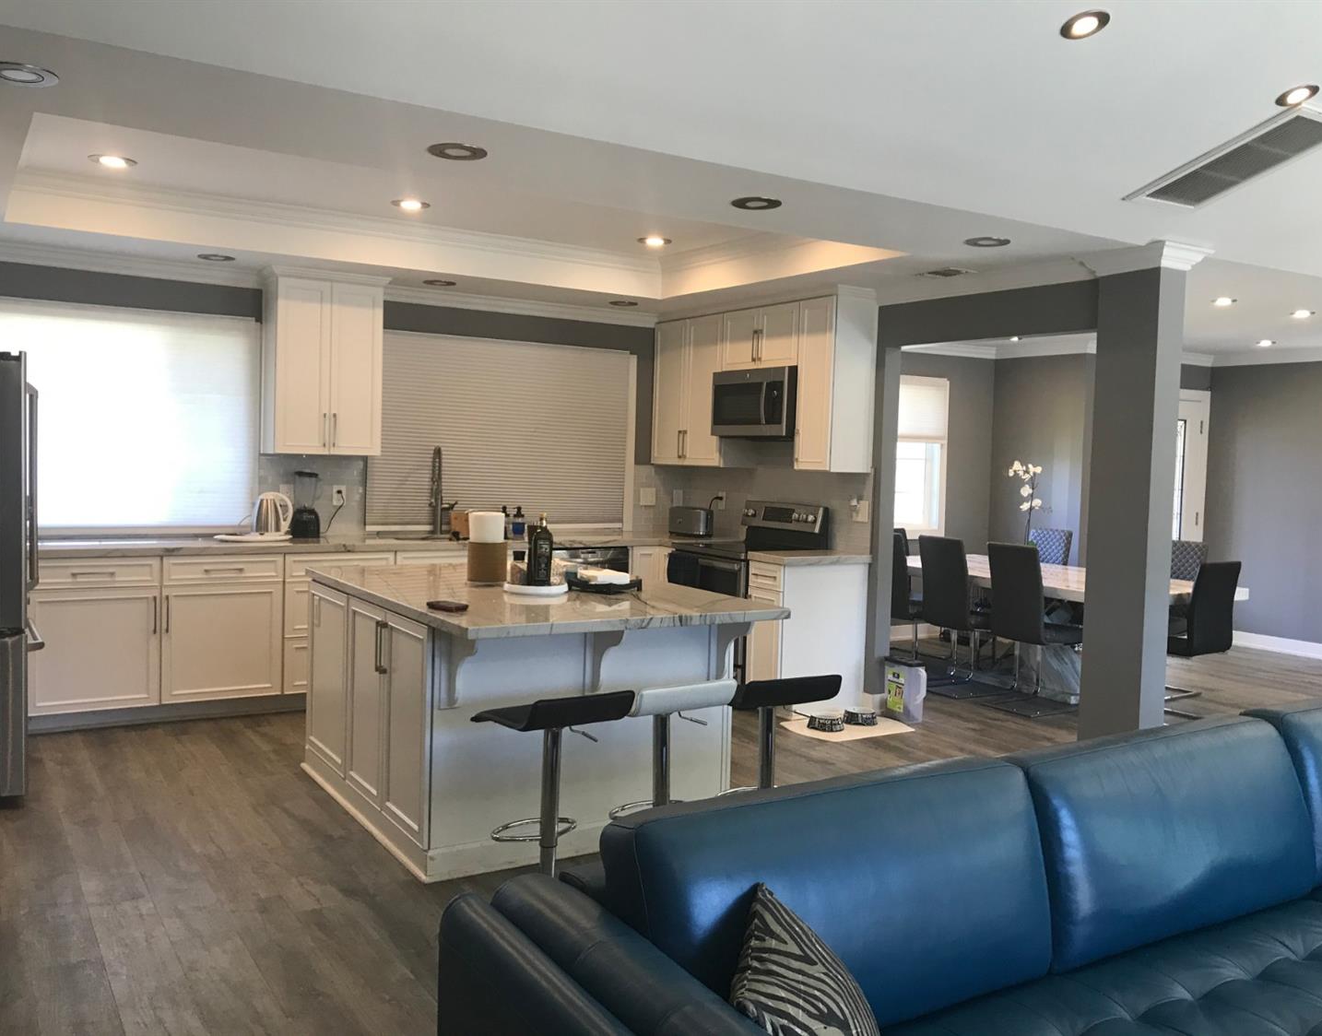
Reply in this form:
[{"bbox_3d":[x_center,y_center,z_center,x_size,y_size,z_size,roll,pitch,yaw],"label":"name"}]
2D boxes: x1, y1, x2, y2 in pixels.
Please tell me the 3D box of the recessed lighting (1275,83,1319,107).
[{"bbox_3d":[2.183,-1.447,3.833,0.145,0.025,0.145,0,-13,-32],"label":"recessed lighting"}]

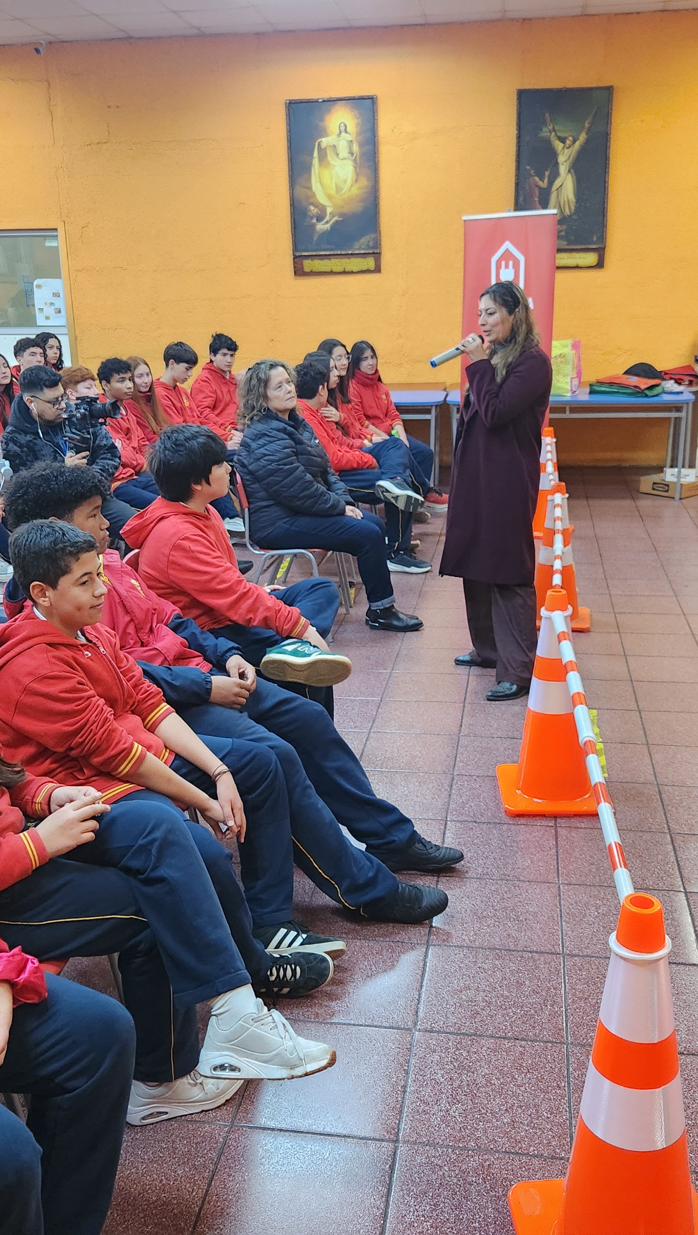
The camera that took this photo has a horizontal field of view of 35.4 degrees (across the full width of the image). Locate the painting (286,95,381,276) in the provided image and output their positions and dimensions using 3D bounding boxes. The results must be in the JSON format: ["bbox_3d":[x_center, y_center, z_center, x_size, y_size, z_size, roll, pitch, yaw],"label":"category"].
[{"bbox_3d":[-0.122,-3.775,9.616,0.783,1.454,0.050,2,17,9],"label":"painting"}]

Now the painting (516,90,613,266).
[{"bbox_3d":[1.754,-3.592,8.999,0.765,1.386,0.050,1,18,9],"label":"painting"}]

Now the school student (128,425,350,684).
[{"bbox_3d":[-0.352,-0.026,3.624,0.860,1.200,0.580,2,17,9],"label":"school student"}]

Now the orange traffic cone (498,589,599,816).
[{"bbox_3d":[0.651,0.251,3.521,0.300,0.699,0.300,-1,17,1],"label":"orange traffic cone"}]

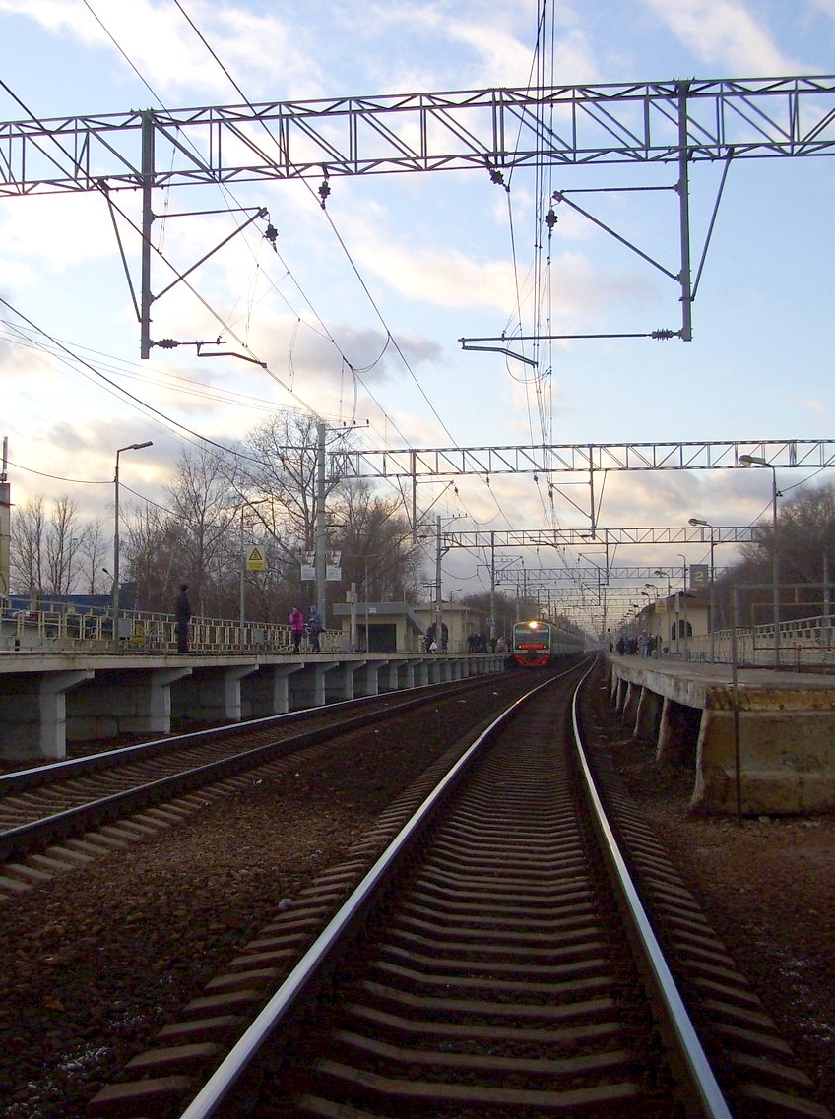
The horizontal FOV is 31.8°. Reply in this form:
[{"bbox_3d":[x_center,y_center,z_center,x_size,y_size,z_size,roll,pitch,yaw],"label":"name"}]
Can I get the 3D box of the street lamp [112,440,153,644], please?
[{"bbox_3d":[-6.563,-0.263,33.887,0.930,4.982,0.250,0,-4,5],"label":"street lamp"}]

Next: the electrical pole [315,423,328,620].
[{"bbox_3d":[-4.643,-0.656,71.189,0.460,11.863,0.460,0,-4,0],"label":"electrical pole"}]

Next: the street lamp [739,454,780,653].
[{"bbox_3d":[7.683,0.033,32.966,0.920,4.792,0.300,0,-4,5],"label":"street lamp"}]

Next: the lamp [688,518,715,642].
[{"bbox_3d":[9.381,1.046,48.533,0.920,4.774,0.300,0,-4,6],"label":"lamp"}]

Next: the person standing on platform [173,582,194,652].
[{"bbox_3d":[-5.976,1.500,37.381,0.420,1.753,0.520,1,-4,-9],"label":"person standing on platform"}]

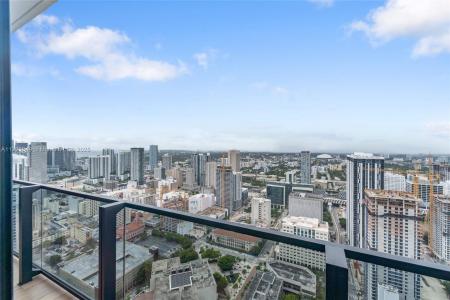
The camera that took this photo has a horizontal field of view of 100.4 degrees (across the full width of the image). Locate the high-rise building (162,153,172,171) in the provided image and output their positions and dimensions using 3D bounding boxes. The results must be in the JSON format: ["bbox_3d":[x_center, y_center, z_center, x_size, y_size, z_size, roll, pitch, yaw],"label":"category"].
[{"bbox_3d":[-395.990,98.700,1257.510,34.000,106.000,33.000,0,0,28],"label":"high-rise building"}]

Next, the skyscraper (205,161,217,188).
[{"bbox_3d":[-53.340,98.200,699.130,20.000,113.000,44.000,0,0,28],"label":"skyscraper"}]

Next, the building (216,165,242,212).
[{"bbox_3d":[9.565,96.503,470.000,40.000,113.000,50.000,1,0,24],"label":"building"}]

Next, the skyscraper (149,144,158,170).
[{"bbox_3d":[-446.760,61.700,1182.210,46.000,178.000,26.000,0,0,28],"label":"skyscraper"}]

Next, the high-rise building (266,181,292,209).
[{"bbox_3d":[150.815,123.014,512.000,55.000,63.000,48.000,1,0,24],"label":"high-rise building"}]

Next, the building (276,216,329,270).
[{"bbox_3d":[106.770,127.074,261.000,62.000,54.000,27.000,1,0,24],"label":"building"}]

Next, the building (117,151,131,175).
[{"bbox_3d":[-578.140,80.910,1073.910,24.000,135.000,64.000,0,0,28],"label":"building"}]

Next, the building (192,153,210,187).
[{"bbox_3d":[-101.320,83.003,800.000,50.000,136.000,48.000,1,0,24],"label":"building"}]

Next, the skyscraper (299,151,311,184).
[{"bbox_3d":[333.650,84.090,778.380,32.000,153.000,36.000,0,0,28],"label":"skyscraper"}]

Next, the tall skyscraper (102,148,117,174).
[{"bbox_3d":[-724.230,68.004,1185.000,48.000,154.000,54.000,1,0,24],"label":"tall skyscraper"}]

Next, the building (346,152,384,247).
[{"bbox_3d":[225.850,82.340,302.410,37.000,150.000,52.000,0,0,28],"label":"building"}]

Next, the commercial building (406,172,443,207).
[{"bbox_3d":[565.560,121.090,534.080,60.000,84.000,43.000,0,0,28],"label":"commercial building"}]

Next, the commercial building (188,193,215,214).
[{"bbox_3d":[-58.650,132.750,452.220,30.000,42.000,48.000,0,0,28],"label":"commercial building"}]

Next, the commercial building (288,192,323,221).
[{"bbox_3d":[144.855,118.954,337.000,53.000,71.000,40.000,1,0,24],"label":"commercial building"}]

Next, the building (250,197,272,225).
[{"bbox_3d":[73.420,125.910,379.750,33.500,59.000,22.500,0,0,28],"label":"building"}]

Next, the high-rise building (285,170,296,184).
[{"bbox_3d":[238.390,116.002,676.000,38.000,78.000,38.000,1,0,24],"label":"high-rise building"}]

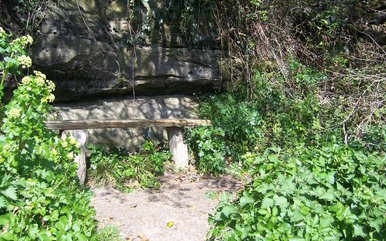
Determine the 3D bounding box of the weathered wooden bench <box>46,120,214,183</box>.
[{"bbox_3d":[-0.470,0.245,3.300,1.420,0.480,0.280,-1,2,-36],"label":"weathered wooden bench"}]

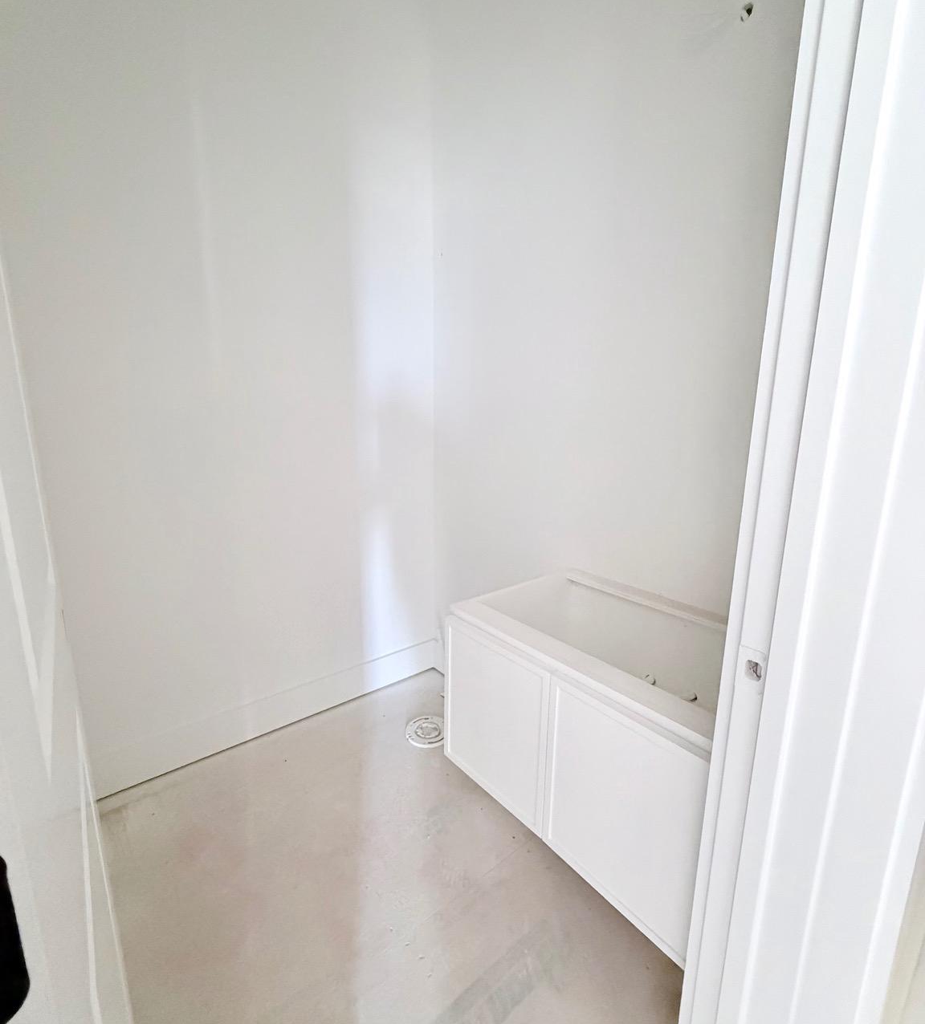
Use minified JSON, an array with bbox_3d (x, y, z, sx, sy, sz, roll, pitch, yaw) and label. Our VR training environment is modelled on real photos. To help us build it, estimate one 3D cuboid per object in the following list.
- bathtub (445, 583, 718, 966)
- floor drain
[{"bbox_3d":[0.406,0.513,1.289,0.568,0.445,0.765,-9,15,-38],"label":"bathtub"},{"bbox_3d":[-0.140,0.887,2.001,0.177,0.015,0.177,0,12,0],"label":"floor drain"}]

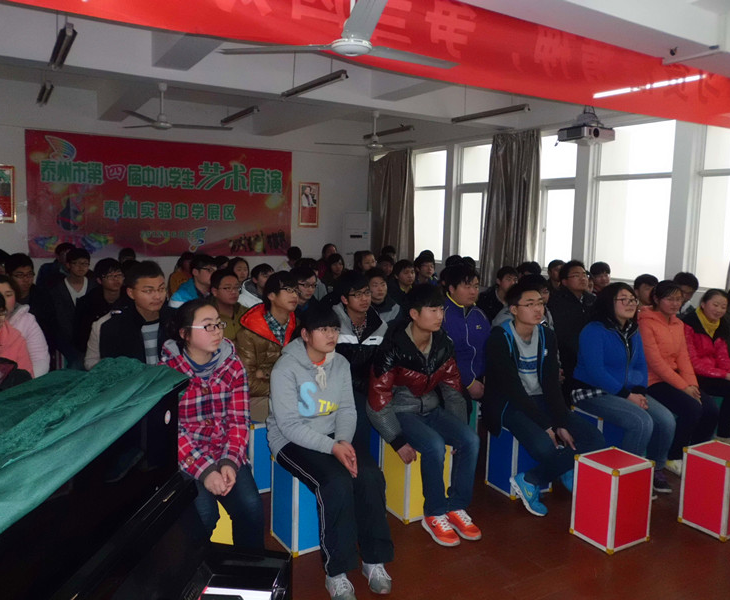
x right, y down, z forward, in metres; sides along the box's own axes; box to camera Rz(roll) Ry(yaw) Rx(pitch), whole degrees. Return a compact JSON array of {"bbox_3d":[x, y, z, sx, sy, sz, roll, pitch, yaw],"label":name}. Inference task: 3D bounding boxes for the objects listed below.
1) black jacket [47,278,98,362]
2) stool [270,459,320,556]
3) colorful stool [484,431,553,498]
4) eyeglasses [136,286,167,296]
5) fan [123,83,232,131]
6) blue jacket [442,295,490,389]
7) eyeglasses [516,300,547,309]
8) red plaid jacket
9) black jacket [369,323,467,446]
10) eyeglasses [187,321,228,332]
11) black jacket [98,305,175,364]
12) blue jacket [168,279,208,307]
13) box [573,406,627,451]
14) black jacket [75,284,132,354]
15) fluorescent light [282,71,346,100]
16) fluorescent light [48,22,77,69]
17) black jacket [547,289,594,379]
[{"bbox_3d":[-2.468,0.136,5.061,0.460,0.660,0.320,-3,8,-31],"label":"black jacket"},{"bbox_3d":[-0.265,0.960,2.920,0.294,0.398,0.238,-3,7,-36],"label":"stool"},{"bbox_3d":[0.926,0.924,3.586,0.294,0.398,0.238,-1,6,-27],"label":"colorful stool"},{"bbox_3d":[-1.116,-0.048,3.062,0.140,0.045,0.140,6,7,37],"label":"eyeglasses"},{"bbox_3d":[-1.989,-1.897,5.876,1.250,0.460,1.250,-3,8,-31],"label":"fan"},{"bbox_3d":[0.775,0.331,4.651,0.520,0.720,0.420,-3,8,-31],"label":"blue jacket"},{"bbox_3d":[1.035,0.028,3.759,0.140,0.040,0.140,-2,8,-27],"label":"eyeglasses"},{"bbox_3d":[-0.747,0.541,2.870,0.450,0.660,0.380,-3,8,-31],"label":"red plaid jacket"},{"bbox_3d":[0.271,0.446,3.100,0.450,0.600,0.360,-2,7,-32],"label":"black jacket"},{"bbox_3d":[-0.744,0.128,2.838,0.140,0.045,0.140,7,9,37],"label":"eyeglasses"},{"bbox_3d":[-1.198,0.374,3.310,0.500,0.620,0.360,-3,8,-31],"label":"black jacket"},{"bbox_3d":[-1.213,0.147,4.300,0.320,0.600,0.460,6,7,40],"label":"blue jacket"},{"bbox_3d":[1.590,0.954,4.060,0.304,0.427,0.251,-2,8,-27],"label":"box"},{"bbox_3d":[-1.751,0.225,4.150,0.470,0.610,0.340,-4,8,-42],"label":"black jacket"},{"bbox_3d":[-0.499,-2.024,5.673,0.110,0.090,1.250,-3,8,-31],"label":"fluorescent light"},{"bbox_3d":[-2.280,-1.894,4.528,0.125,0.090,1.220,-3,8,-31],"label":"fluorescent light"},{"bbox_3d":[1.861,0.282,5.423,0.520,0.740,0.420,-4,9,-39],"label":"black jacket"}]

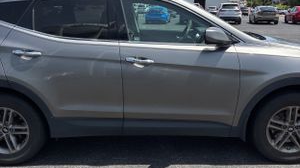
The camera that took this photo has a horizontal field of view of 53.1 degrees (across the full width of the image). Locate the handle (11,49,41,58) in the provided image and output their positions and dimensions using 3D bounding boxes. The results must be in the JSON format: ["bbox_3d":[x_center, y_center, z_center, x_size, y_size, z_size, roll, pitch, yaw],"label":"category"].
[{"bbox_3d":[-1.066,-0.269,2.611,0.255,0.045,0.050,0,15,0],"label":"handle"}]

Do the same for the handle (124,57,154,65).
[{"bbox_3d":[-0.089,-0.205,2.621,0.250,0.045,0.050,0,15,0],"label":"handle"}]

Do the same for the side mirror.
[{"bbox_3d":[0.575,-0.400,2.529,0.210,0.155,0.230,0,15,0],"label":"side mirror"}]

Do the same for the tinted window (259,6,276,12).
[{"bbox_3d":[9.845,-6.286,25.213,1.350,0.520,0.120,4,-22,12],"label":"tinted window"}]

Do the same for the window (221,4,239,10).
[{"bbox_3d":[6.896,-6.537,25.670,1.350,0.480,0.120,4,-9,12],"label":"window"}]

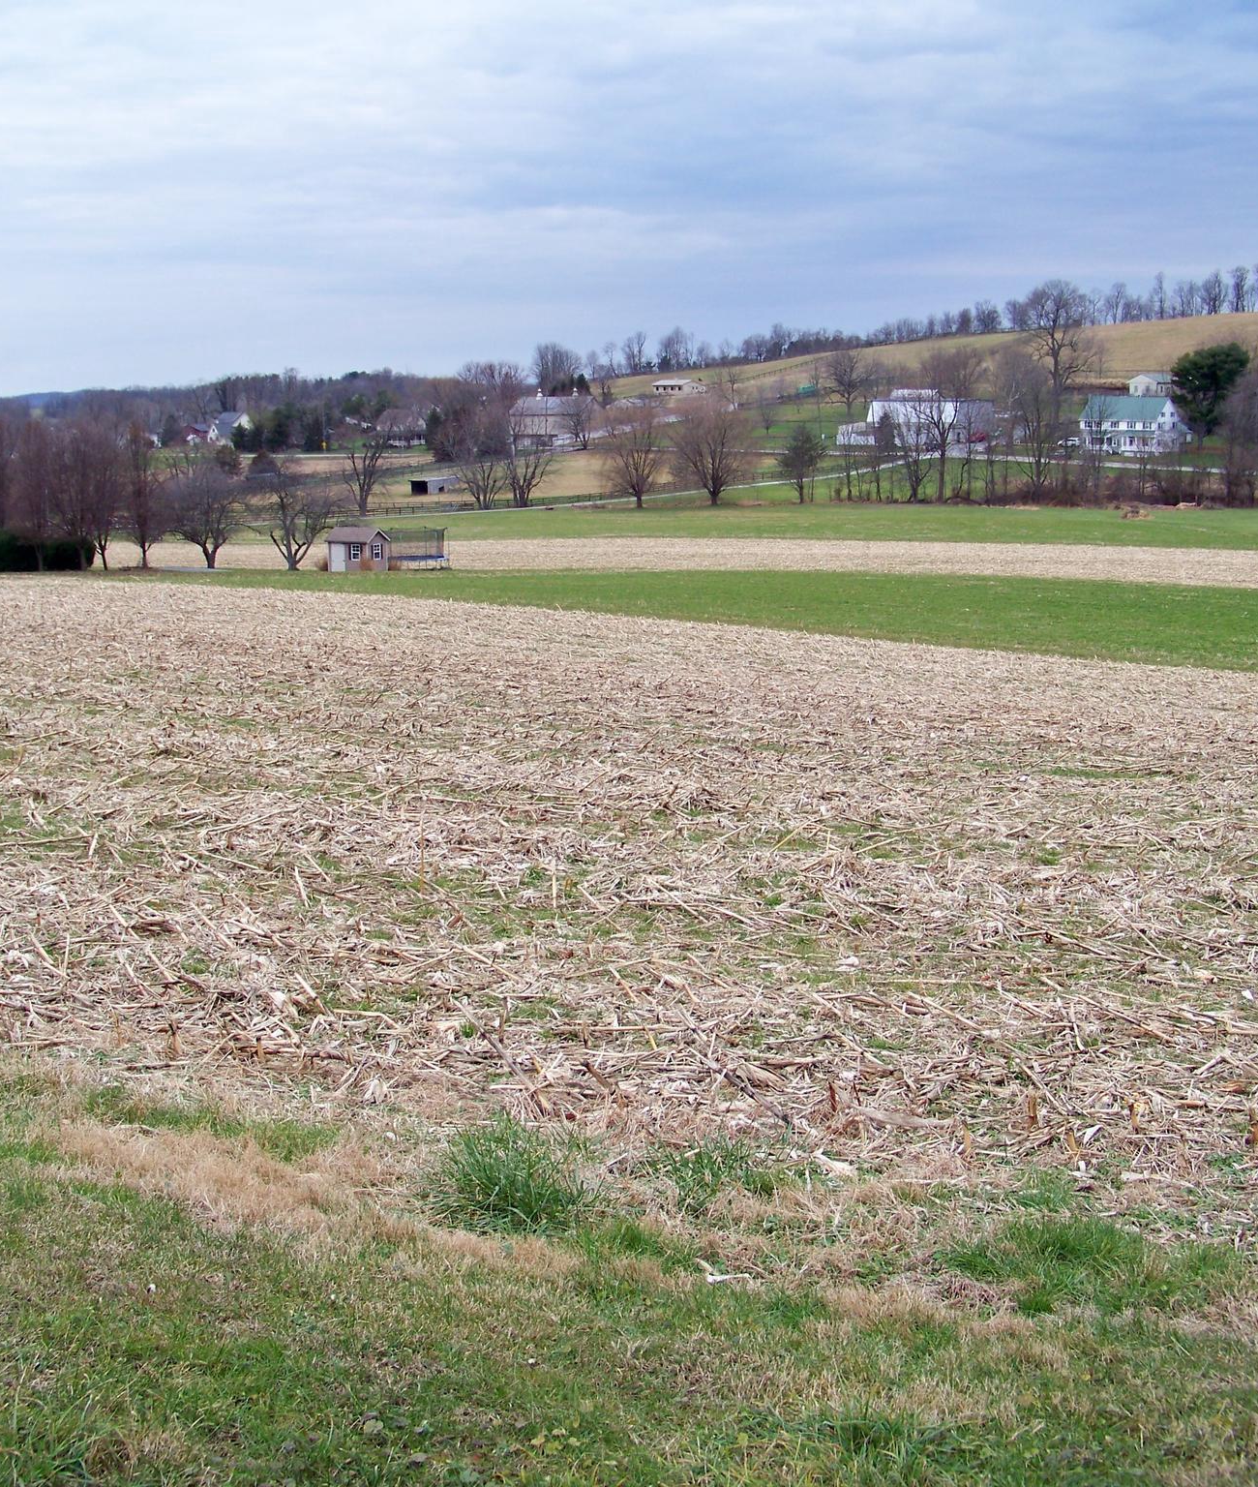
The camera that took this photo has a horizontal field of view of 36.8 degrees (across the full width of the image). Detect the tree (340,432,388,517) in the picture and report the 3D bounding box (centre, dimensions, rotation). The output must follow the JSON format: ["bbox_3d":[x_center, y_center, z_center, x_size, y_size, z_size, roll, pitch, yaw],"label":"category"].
[{"bbox_3d":[-30.130,-30.660,215.000,5.500,9.800,5.500,0,9,0],"label":"tree"}]

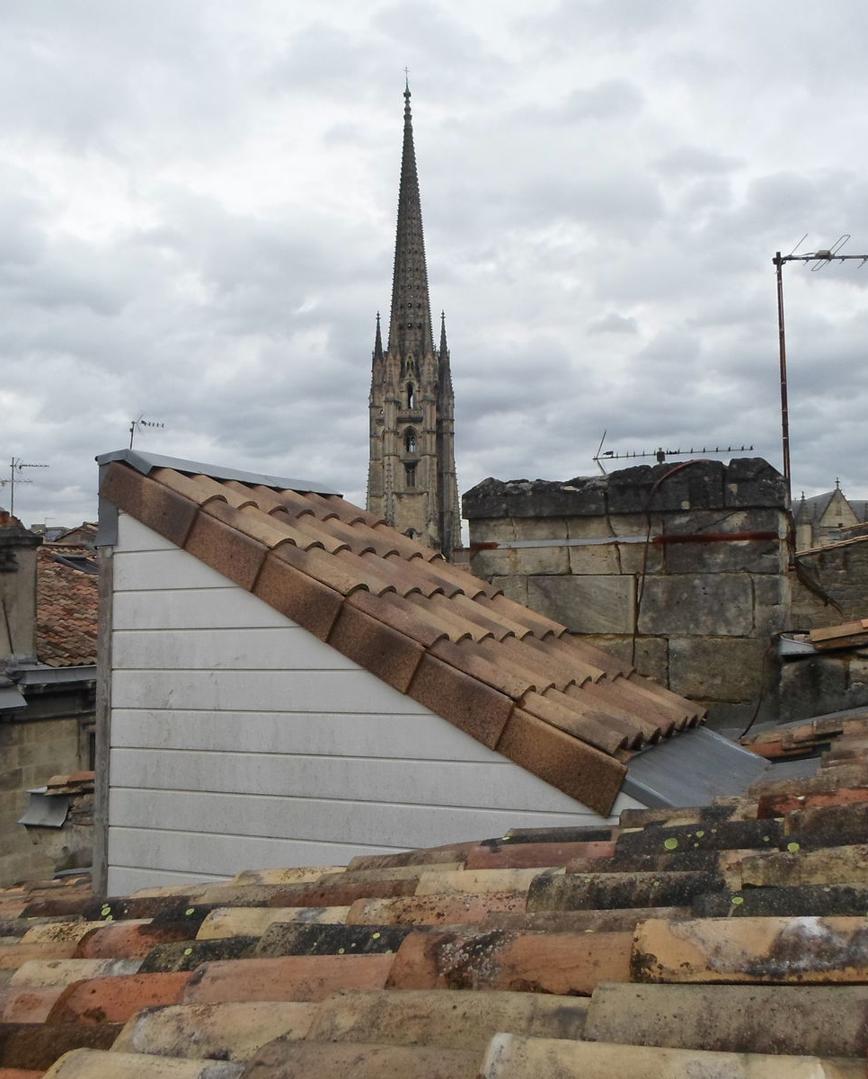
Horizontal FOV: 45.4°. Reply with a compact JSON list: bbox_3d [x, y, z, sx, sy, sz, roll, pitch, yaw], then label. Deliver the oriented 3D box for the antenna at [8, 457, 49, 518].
[{"bbox_3d":[-10.829,-1.380,27.730,1.120,1.600,0.420,-2,-5,17],"label":"antenna"}]

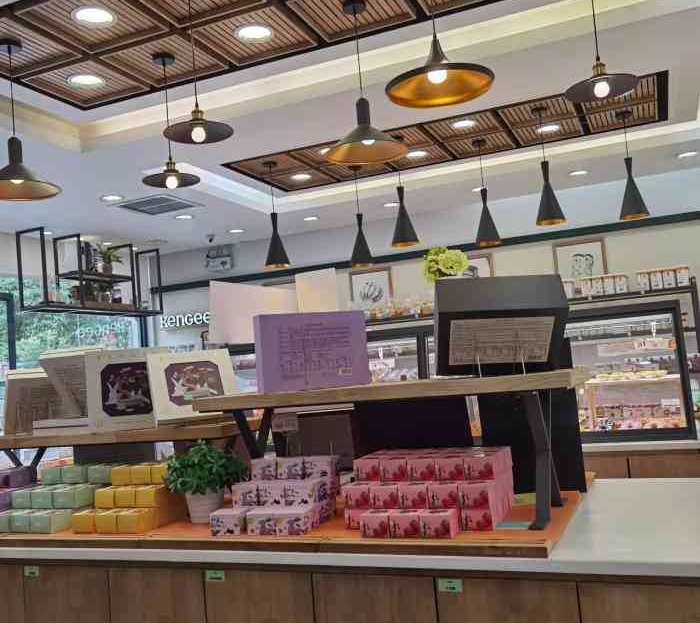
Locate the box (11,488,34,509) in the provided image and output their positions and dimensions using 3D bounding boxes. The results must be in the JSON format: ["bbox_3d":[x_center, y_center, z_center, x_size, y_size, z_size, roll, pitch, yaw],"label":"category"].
[{"bbox_3d":[-1.522,0.895,3.494,0.120,0.081,0.129,-7,-6,22],"label":"box"}]

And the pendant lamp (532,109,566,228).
[{"bbox_3d":[1.169,-0.875,4.341,0.182,0.707,0.182,-7,-6,22],"label":"pendant lamp"}]

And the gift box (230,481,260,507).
[{"bbox_3d":[-0.439,0.814,3.257,0.118,0.085,0.115,-6,-5,22],"label":"gift box"}]

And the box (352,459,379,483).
[{"bbox_3d":[0.093,0.676,3.116,0.118,0.085,0.115,-6,-5,22],"label":"box"}]

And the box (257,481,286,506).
[{"bbox_3d":[-0.286,0.731,2.913,0.124,0.076,0.123,-6,-5,22],"label":"box"}]

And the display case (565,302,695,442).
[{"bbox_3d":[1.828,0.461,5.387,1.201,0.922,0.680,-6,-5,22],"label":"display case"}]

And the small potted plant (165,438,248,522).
[{"bbox_3d":[-0.617,0.715,3.082,0.315,0.342,0.296,-6,-5,22],"label":"small potted plant"}]

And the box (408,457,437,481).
[{"bbox_3d":[0.268,0.546,2.543,0.099,0.071,0.105,-7,-6,22],"label":"box"}]

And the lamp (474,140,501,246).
[{"bbox_3d":[0.906,-0.803,4.889,0.180,0.725,0.180,-7,-6,22],"label":"lamp"}]

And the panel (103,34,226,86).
[{"bbox_3d":[-0.912,-1.259,3.627,0.447,0.050,0.447,-6,-5,22],"label":"panel"}]

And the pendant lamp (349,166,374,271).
[{"bbox_3d":[0.071,-0.686,5.242,0.175,0.734,0.175,-4,-5,0],"label":"pendant lamp"}]

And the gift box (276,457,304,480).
[{"bbox_3d":[-0.223,0.668,3.128,0.124,0.084,0.131,-7,-6,22],"label":"gift box"}]

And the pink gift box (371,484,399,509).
[{"bbox_3d":[0.150,0.697,2.767,0.112,0.082,0.114,-7,-6,22],"label":"pink gift box"}]

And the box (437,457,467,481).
[{"bbox_3d":[0.398,0.597,2.792,0.112,0.082,0.114,-7,-6,22],"label":"box"}]

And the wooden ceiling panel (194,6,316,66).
[{"bbox_3d":[-0.431,-1.254,3.293,0.425,0.040,0.420,-6,-5,22],"label":"wooden ceiling panel"}]

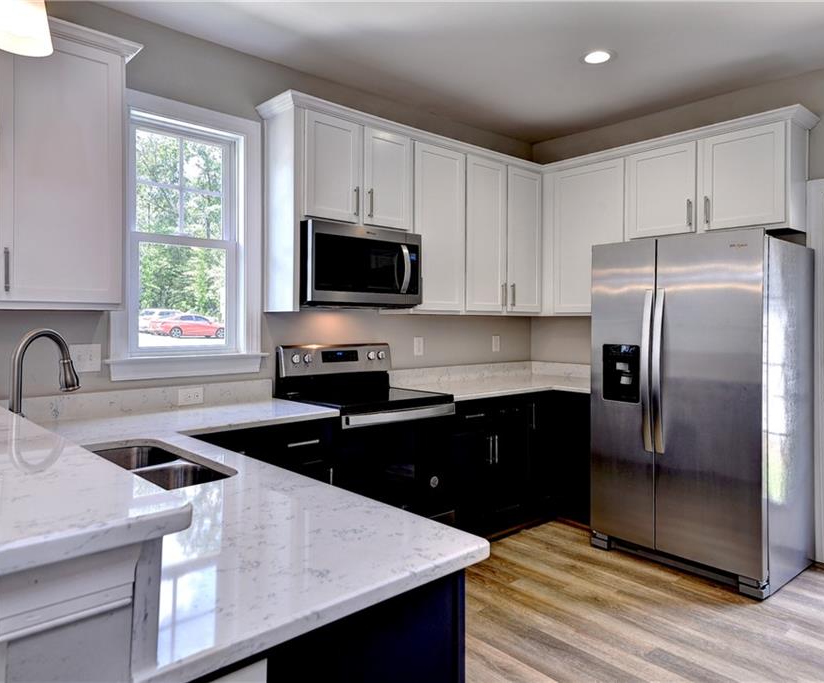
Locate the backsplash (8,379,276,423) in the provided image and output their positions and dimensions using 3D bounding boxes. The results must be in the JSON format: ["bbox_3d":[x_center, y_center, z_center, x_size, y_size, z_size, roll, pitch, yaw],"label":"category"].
[{"bbox_3d":[-1.229,0.266,2.660,1.272,0.101,0.024,-1,1,-42],"label":"backsplash"}]

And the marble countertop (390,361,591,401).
[{"bbox_3d":[0.720,0.258,3.748,1.567,0.130,0.980,-1,1,-42],"label":"marble countertop"}]

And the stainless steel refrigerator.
[{"bbox_3d":[1.636,0.331,3.268,0.815,1.772,0.910,-1,1,-42],"label":"stainless steel refrigerator"}]

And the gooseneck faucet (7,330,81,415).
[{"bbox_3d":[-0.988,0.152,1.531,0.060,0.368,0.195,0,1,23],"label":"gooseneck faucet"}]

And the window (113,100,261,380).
[{"bbox_3d":[-1.097,-0.492,2.803,0.731,1.323,0.120,-1,1,-42],"label":"window"}]

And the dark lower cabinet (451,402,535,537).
[{"bbox_3d":[0.273,0.770,3.597,0.680,0.888,0.625,-1,1,-42],"label":"dark lower cabinet"}]

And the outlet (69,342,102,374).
[{"bbox_3d":[-1.428,0.074,2.492,0.118,0.118,0.008,-1,1,-42],"label":"outlet"}]

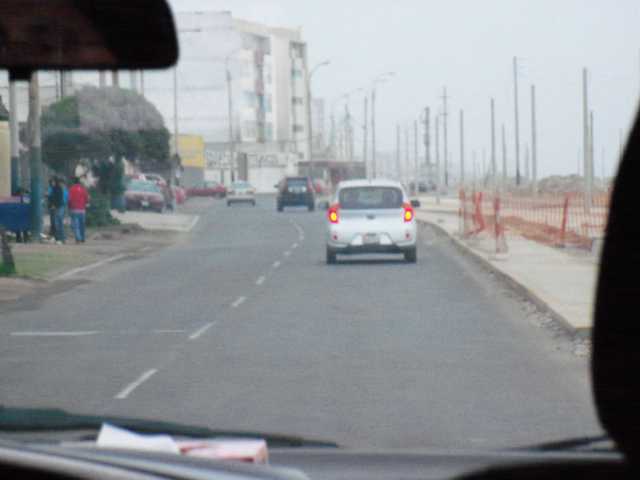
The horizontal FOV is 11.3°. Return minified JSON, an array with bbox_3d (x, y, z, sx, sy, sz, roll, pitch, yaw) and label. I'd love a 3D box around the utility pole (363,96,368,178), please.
[{"bbox_3d":[3.980,-7.963,275.075,0.250,8.300,0.250,-1,1,0],"label":"utility pole"}]

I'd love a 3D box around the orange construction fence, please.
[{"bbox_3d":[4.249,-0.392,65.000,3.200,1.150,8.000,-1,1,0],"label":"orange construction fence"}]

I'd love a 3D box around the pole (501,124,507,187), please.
[{"bbox_3d":[15.835,-7.003,278.000,0.220,5.900,0.220,-1,1,0],"label":"pole"}]

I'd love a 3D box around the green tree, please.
[{"bbox_3d":[-9.106,-3.775,138.000,5.400,5.500,5.000,-1,1,0],"label":"green tree"}]

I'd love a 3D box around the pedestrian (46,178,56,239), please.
[{"bbox_3d":[-7.179,-0.852,87.000,0.460,1.610,0.320,-2,1,-30],"label":"pedestrian"}]

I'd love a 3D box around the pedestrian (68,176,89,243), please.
[{"bbox_3d":[-5.971,-0.729,80.000,0.500,1.660,0.320,-1,1,14],"label":"pedestrian"}]

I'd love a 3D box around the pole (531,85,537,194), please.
[{"bbox_3d":[11.112,-4.959,168.000,0.200,6.200,0.200,-1,1,0],"label":"pole"}]

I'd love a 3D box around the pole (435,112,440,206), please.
[{"bbox_3d":[7.502,-5.102,206.950,0.190,5.600,0.190,-1,1,0],"label":"pole"}]

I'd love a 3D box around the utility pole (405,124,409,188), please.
[{"bbox_3d":[7.529,-7.010,280.000,0.200,5.900,0.200,-1,1,0],"label":"utility pole"}]

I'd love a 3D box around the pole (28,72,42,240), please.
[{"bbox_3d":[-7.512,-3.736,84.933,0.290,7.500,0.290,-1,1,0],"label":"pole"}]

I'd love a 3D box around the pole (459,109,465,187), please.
[{"bbox_3d":[9.232,-5.621,210.051,0.200,5.700,0.200,-1,1,0],"label":"pole"}]

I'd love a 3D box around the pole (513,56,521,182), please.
[{"bbox_3d":[18.144,-10.960,298.000,0.300,12.000,0.300,-1,1,0],"label":"pole"}]

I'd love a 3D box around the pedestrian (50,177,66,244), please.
[{"bbox_3d":[-6.466,-0.722,80.000,0.480,1.660,0.320,-1,1,27],"label":"pedestrian"}]

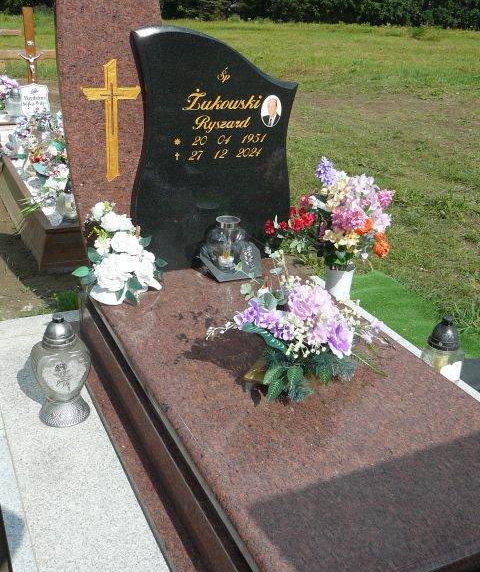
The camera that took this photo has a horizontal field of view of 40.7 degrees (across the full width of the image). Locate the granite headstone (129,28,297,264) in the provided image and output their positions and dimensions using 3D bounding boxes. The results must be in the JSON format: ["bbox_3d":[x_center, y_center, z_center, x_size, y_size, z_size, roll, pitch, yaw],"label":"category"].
[{"bbox_3d":[-0.102,-0.527,2.596,0.687,0.927,0.078,-9,26,-24],"label":"granite headstone"}]

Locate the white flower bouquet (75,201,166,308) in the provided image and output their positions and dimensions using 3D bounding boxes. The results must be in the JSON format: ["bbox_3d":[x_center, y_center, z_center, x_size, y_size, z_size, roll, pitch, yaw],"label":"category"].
[{"bbox_3d":[-0.449,-0.137,2.405,0.328,0.333,0.263,-9,26,-24],"label":"white flower bouquet"}]

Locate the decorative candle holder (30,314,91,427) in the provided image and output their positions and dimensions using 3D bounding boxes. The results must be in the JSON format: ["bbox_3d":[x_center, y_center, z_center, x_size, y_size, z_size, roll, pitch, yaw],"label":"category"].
[{"bbox_3d":[-0.584,0.260,2.116,0.192,0.349,0.172,-9,26,-24],"label":"decorative candle holder"}]

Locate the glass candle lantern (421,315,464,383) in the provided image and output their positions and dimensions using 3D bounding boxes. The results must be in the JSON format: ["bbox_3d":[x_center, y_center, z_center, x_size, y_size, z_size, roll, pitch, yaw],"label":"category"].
[{"bbox_3d":[0.720,0.248,2.300,0.157,0.318,0.157,-3,24,-13],"label":"glass candle lantern"}]

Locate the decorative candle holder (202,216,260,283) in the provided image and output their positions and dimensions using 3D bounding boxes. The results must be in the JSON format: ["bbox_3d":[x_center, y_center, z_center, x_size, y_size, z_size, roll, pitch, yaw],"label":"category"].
[{"bbox_3d":[-0.028,-0.171,2.636,0.247,0.242,0.192,-9,26,-24],"label":"decorative candle holder"}]

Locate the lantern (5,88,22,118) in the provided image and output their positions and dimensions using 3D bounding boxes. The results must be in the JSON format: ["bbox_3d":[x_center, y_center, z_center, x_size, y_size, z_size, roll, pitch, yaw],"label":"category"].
[{"bbox_3d":[-2.166,-1.730,6.147,0.162,0.273,0.162,-9,26,-24],"label":"lantern"}]

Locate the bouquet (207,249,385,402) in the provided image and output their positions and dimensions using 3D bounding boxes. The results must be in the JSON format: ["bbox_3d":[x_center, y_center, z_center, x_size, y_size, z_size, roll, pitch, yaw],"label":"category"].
[{"bbox_3d":[0.146,0.112,1.849,0.465,0.353,0.364,-9,26,-24],"label":"bouquet"}]

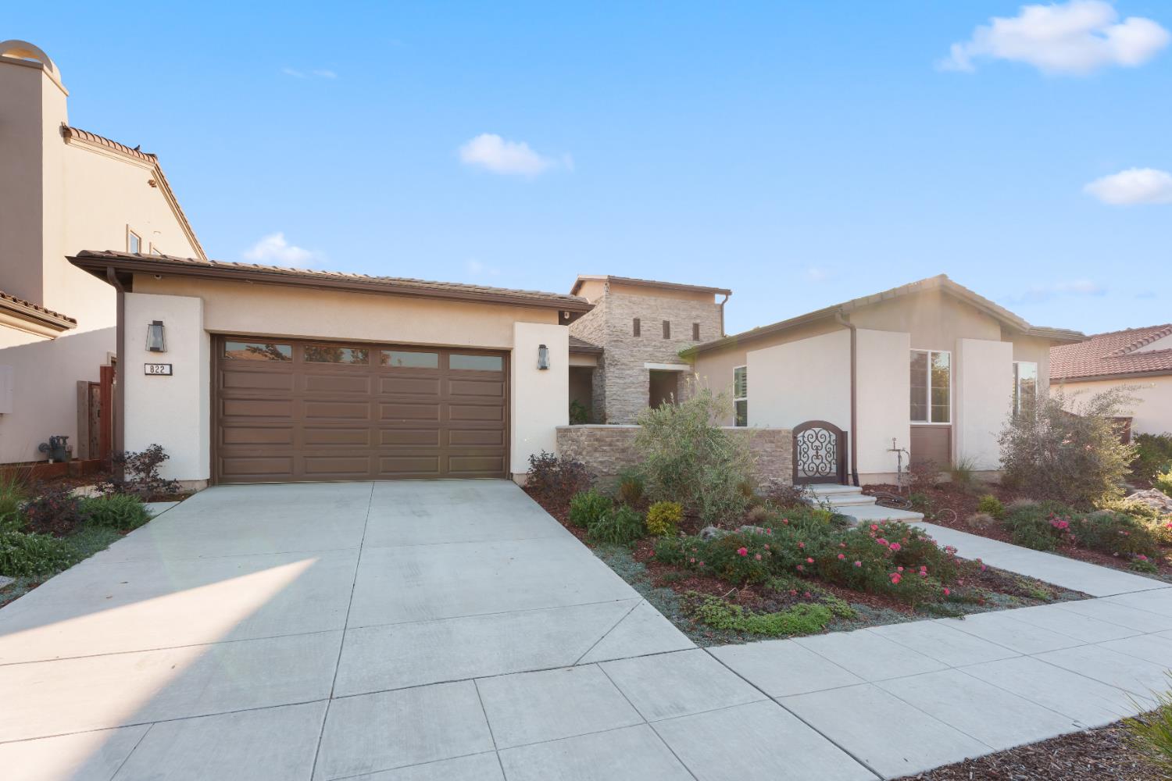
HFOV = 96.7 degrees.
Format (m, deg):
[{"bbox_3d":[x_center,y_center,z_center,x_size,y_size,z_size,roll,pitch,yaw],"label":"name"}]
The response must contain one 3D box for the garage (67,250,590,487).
[{"bbox_3d":[-4.550,-0.160,11.450,7.700,3.500,6.400,1,-2,-20],"label":"garage"}]

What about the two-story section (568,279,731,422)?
[{"bbox_3d":[1.880,-0.620,16.700,4.000,5.600,3.900,1,-2,-20],"label":"two-story section"}]

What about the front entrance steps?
[{"bbox_3d":[4.450,1.850,8.850,1.450,0.420,1.800,1,-2,-20],"label":"front entrance steps"}]

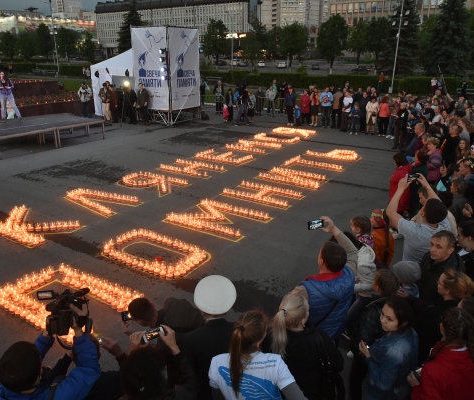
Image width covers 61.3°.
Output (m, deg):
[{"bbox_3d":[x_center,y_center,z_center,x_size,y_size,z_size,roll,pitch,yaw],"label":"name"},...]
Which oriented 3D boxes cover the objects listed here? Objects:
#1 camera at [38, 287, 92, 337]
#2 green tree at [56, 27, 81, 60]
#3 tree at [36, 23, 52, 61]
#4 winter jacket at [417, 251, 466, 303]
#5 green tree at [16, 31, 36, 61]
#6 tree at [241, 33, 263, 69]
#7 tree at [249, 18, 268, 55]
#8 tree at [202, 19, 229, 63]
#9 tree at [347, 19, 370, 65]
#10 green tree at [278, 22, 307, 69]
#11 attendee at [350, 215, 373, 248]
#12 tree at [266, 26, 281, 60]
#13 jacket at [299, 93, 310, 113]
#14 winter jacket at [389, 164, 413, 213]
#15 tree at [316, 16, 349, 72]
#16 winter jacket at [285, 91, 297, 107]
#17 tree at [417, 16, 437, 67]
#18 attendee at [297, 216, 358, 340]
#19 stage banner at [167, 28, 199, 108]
[{"bbox_3d":[-0.930,0.605,2.150,0.250,0.200,0.310,1,5,2],"label":"camera"},{"bbox_3d":[-55.984,-50.526,131.052,7.980,11.618,7.980,0,20,0],"label":"green tree"},{"bbox_3d":[-65.260,-51.852,132.821,5.400,12.994,5.400,0,20,0],"label":"tree"},{"bbox_3d":[1.732,0.817,3.539,0.320,0.740,0.520,-5,21,-16],"label":"winter jacket"},{"bbox_3d":[-71.344,-50.907,133.277,6.750,10.273,6.750,0,20,0],"label":"green tree"},{"bbox_3d":[2.814,-24.829,67.899,3.734,6.503,3.734,2,20,2],"label":"tree"},{"bbox_3d":[6.666,-47.108,119.809,5.391,12.986,5.391,2,20,3],"label":"tree"},{"bbox_3d":[-4.561,-35.064,90.202,7.130,10.720,7.130,0,20,0],"label":"tree"},{"bbox_3d":[27.422,-33.840,88.234,4.853,10.332,4.853,7,21,15],"label":"tree"},{"bbox_3d":[9.556,-25.482,67.621,4.987,8.141,4.987,4,20,7],"label":"green tree"},{"bbox_3d":[1.468,0.829,4.854,0.270,1.370,0.380,8,21,19],"label":"attendee"},{"bbox_3d":[13.274,-55.496,142.988,5.800,12.000,5.800,0,20,0],"label":"tree"},{"bbox_3d":[3.183,-4.520,18.822,0.456,0.930,0.300,6,21,14],"label":"jacket"},{"bbox_3d":[2.603,-0.183,6.350,0.290,0.780,0.440,12,23,30],"label":"winter jacket"},{"bbox_3d":[15.749,-24.761,64.425,4.751,9.175,4.751,5,20,12],"label":"tree"},{"bbox_3d":[2.452,-4.593,18.265,0.511,0.659,0.300,5,20,11],"label":"winter jacket"},{"bbox_3d":[46.482,-37.270,94.998,5.869,11.940,5.869,0,20,0],"label":"tree"},{"bbox_3d":[0.624,1.046,3.217,0.600,1.820,0.550,-8,21,-23],"label":"attendee"},{"bbox_3d":[-2.397,-6.064,18.686,0.060,3.534,2.129,12,23,29],"label":"stage banner"}]

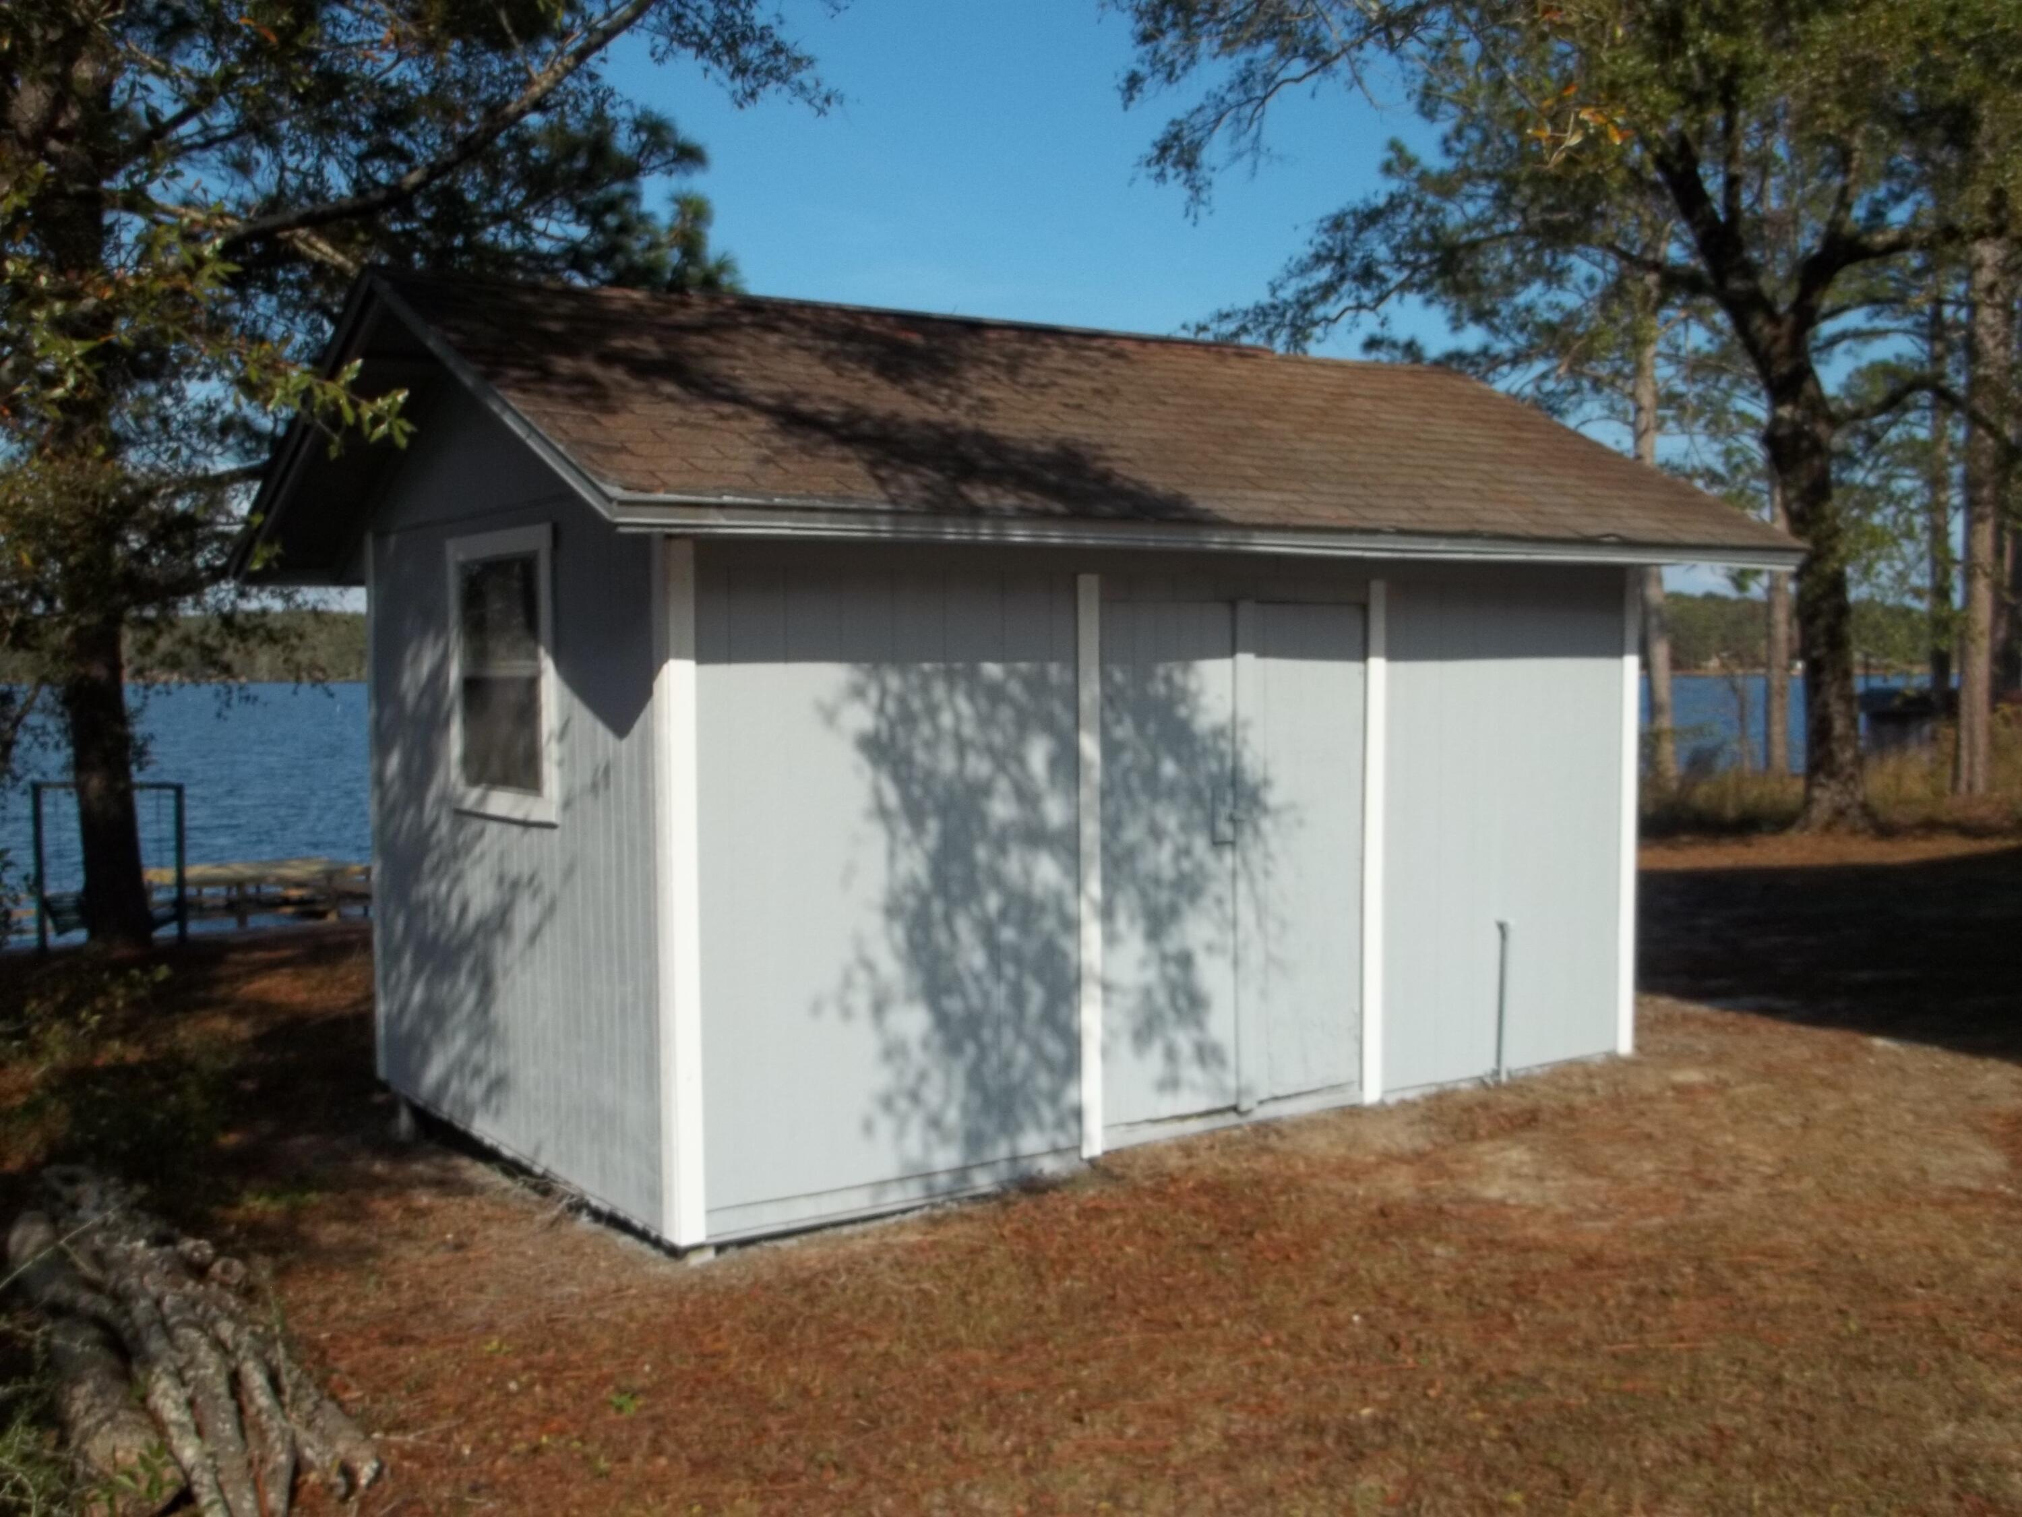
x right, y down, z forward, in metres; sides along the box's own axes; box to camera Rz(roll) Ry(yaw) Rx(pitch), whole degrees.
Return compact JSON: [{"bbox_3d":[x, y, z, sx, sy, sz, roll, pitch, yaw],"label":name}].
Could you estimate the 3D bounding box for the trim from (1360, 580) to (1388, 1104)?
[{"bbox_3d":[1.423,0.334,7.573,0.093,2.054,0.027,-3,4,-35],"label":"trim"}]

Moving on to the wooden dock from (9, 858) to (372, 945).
[{"bbox_3d":[-13.644,2.366,33.000,6.300,1.200,3.000,-1,3,-17],"label":"wooden dock"}]

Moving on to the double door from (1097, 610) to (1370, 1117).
[{"bbox_3d":[0.837,0.358,7.188,1.298,1.867,0.050,-3,4,-35],"label":"double door"}]

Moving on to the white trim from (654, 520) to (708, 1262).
[{"bbox_3d":[-1.017,0.393,5.916,0.088,2.186,0.125,-3,4,-35],"label":"white trim"}]

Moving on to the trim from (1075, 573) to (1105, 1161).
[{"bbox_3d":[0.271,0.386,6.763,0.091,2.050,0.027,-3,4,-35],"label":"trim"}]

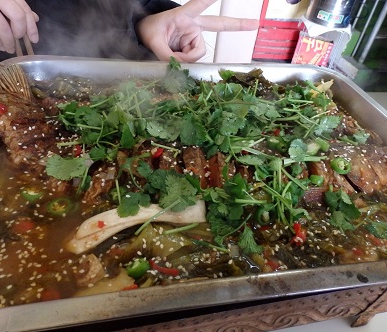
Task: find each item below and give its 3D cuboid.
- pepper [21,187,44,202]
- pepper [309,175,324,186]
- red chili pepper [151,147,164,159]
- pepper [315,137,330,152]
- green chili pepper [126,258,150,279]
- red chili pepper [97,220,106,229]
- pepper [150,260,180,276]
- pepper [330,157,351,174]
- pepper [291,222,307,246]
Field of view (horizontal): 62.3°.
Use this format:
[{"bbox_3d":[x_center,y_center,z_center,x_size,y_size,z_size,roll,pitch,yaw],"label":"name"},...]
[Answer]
[{"bbox_3d":[-0.128,0.023,0.254,0.017,0.005,0.017,-2,42,-12],"label":"pepper"},{"bbox_3d":[0.109,0.013,0.282,0.012,0.006,0.012,-2,42,-12],"label":"pepper"},{"bbox_3d":[-0.031,-0.012,0.280,0.011,0.005,0.009,-2,42,-12],"label":"red chili pepper"},{"bbox_3d":[0.129,-0.021,0.320,0.013,0.007,0.013,23,22,-30],"label":"pepper"},{"bbox_3d":[-0.036,0.068,0.211,0.014,0.007,0.014,-18,18,3],"label":"green chili pepper"},{"bbox_3d":[-0.065,0.041,0.225,0.006,0.002,0.006,-2,42,-12],"label":"red chili pepper"},{"bbox_3d":[-0.019,0.069,0.214,0.020,0.004,0.006,11,40,3],"label":"pepper"},{"bbox_3d":[0.136,0.000,0.296,0.016,0.006,0.016,-2,69,6],"label":"pepper"},{"bbox_3d":[0.082,0.054,0.250,0.009,0.007,0.016,14,41,6],"label":"pepper"}]

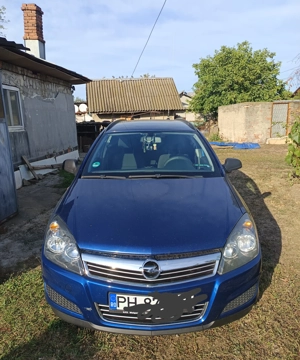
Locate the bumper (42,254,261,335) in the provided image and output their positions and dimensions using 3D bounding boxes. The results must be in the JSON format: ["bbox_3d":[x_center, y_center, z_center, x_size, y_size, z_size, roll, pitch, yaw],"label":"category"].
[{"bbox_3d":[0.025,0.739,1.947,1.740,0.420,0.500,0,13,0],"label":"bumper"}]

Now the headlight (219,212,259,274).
[{"bbox_3d":[0.647,0.443,1.998,0.370,0.270,0.500,0,13,0],"label":"headlight"}]

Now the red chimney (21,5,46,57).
[{"bbox_3d":[-3.202,-4.137,7.700,0.430,1.330,0.430,1,13,5],"label":"red chimney"}]

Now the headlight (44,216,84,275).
[{"bbox_3d":[-0.594,0.451,2.007,0.370,0.270,0.500,0,13,0],"label":"headlight"}]

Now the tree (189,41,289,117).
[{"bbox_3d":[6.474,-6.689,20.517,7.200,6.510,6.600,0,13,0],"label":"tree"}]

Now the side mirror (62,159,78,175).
[{"bbox_3d":[-0.891,-0.152,3.120,0.230,0.170,0.160,0,13,0],"label":"side mirror"}]

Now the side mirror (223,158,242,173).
[{"bbox_3d":[0.928,-0.163,3.120,0.230,0.170,0.160,0,13,0],"label":"side mirror"}]

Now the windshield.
[{"bbox_3d":[0.033,-0.320,3.124,1.420,0.180,0.970,0,40,0],"label":"windshield"}]

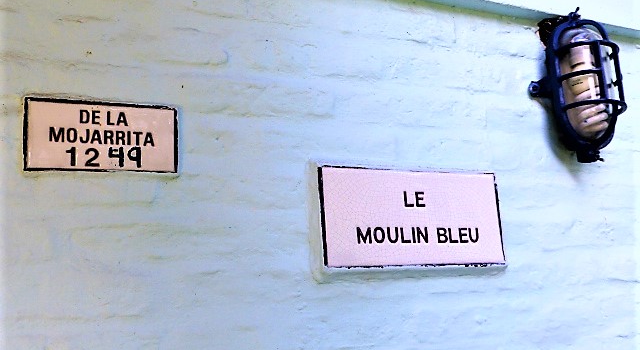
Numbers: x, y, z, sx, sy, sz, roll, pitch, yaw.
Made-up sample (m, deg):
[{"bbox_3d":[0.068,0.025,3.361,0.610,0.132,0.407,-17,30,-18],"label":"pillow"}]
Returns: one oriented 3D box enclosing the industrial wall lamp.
[{"bbox_3d":[0.470,-0.161,1.098,0.174,0.279,0.108,2,-13,-22],"label":"industrial wall lamp"}]

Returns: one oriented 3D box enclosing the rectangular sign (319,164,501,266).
[{"bbox_3d":[0.140,0.065,0.951,0.307,0.145,0.020,2,-13,-22],"label":"rectangular sign"}]

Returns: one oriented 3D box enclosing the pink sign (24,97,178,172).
[{"bbox_3d":[-0.280,-0.047,0.816,0.188,0.093,0.015,2,-13,-22],"label":"pink sign"}]

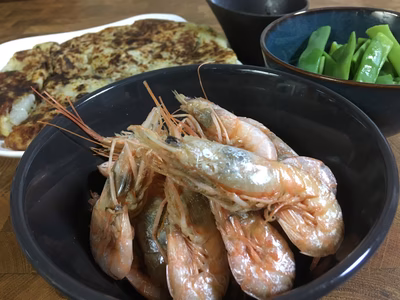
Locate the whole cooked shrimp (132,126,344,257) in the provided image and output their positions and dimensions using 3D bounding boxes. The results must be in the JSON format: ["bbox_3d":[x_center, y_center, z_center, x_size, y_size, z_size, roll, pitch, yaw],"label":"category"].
[{"bbox_3d":[0.015,0.015,0.161,0.107,0.039,0.026,23,3,11],"label":"whole cooked shrimp"}]

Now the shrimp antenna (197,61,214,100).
[{"bbox_3d":[0.003,-0.040,0.191,0.011,0.024,0.006,-2,40,2],"label":"shrimp antenna"}]

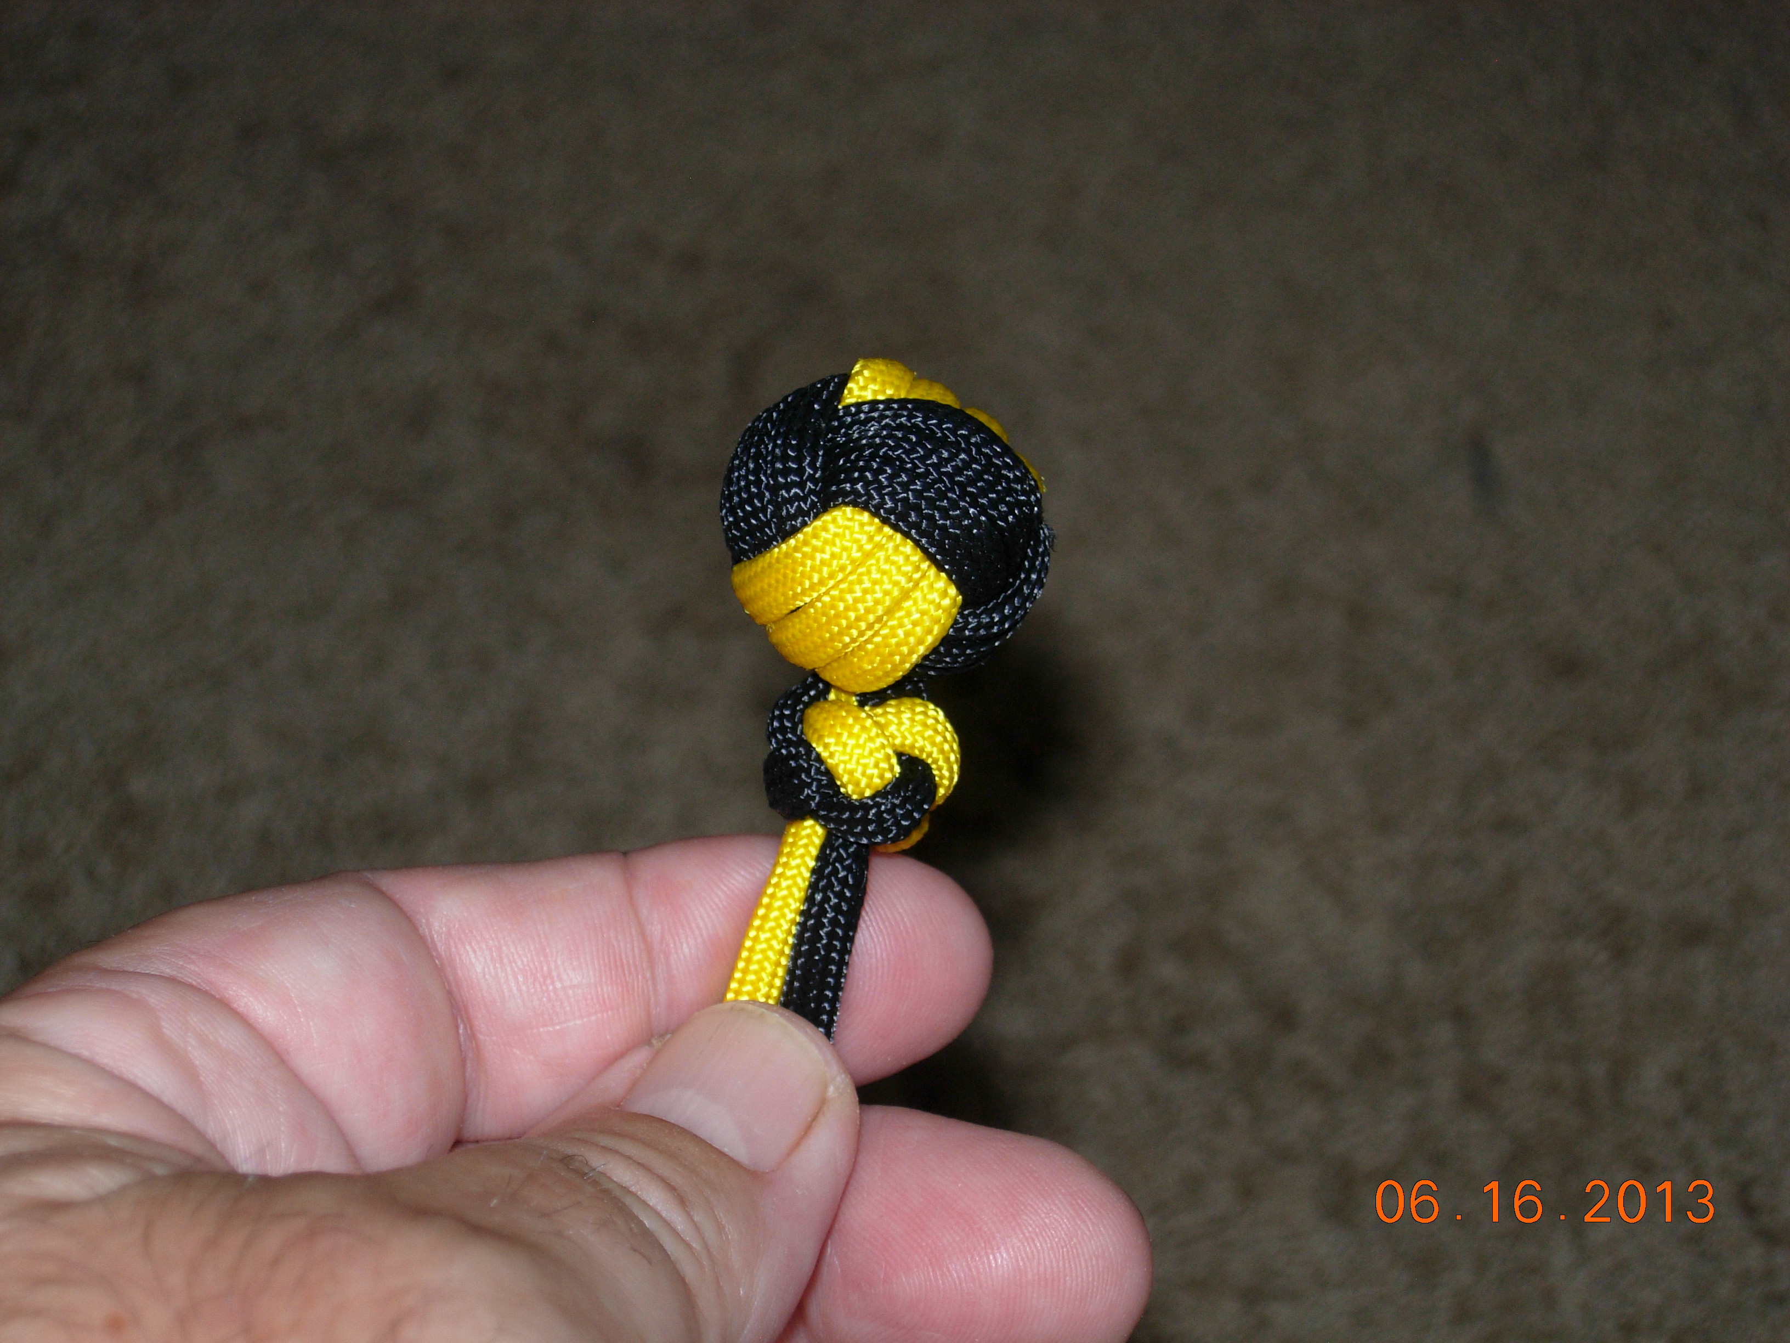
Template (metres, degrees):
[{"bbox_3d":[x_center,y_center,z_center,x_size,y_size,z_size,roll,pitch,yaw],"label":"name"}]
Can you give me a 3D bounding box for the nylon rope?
[{"bbox_3d":[-0.003,0.003,0.357,0.026,0.025,0.057,8,97,0],"label":"nylon rope"}]

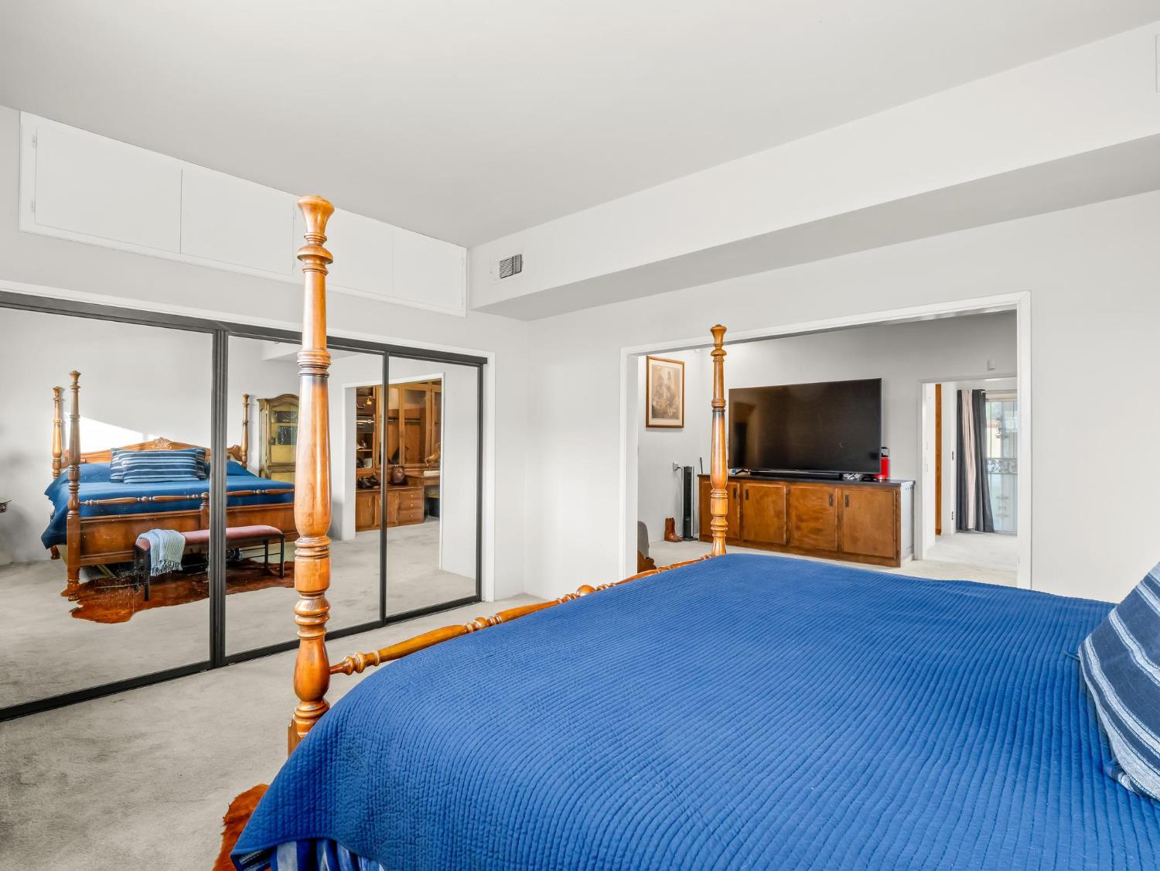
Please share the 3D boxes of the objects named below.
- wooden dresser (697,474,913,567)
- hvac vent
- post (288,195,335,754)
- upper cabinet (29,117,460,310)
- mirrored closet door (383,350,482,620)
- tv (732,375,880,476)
[{"bbox_3d":[2.762,0.998,6.851,2.423,0.912,0.590,-1,-1,39],"label":"wooden dresser"},{"bbox_3d":[-0.553,-1.318,4.194,0.315,0.162,0.030,-1,-1,40],"label":"hvac vent"},{"bbox_3d":[-0.646,0.401,1.292,0.094,1.960,0.094,-1,-1,44],"label":"post"},{"bbox_3d":[-1.976,-1.285,3.678,0.400,0.586,2.574,-1,-1,44],"label":"upper cabinet"},{"bbox_3d":[-1.151,0.401,4.290,0.035,2.011,0.870,-1,-1,44],"label":"mirrored closet door"},{"bbox_3d":[2.801,-0.098,6.840,1.857,1.100,0.070,-1,-1,39],"label":"tv"}]

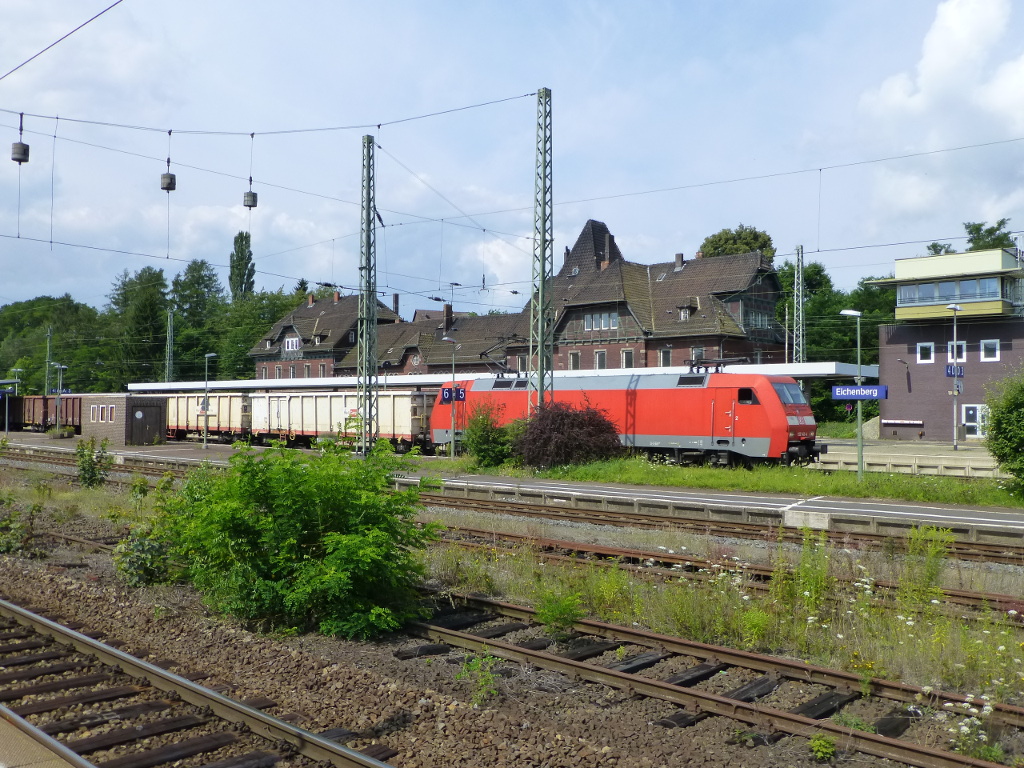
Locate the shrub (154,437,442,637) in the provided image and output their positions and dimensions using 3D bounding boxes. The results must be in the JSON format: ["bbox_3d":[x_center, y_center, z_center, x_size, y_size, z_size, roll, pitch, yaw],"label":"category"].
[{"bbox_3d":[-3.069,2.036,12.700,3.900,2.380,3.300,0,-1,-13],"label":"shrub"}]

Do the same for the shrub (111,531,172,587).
[{"bbox_3d":[-6.053,2.794,14.500,0.950,0.930,0.900,1,-1,-22],"label":"shrub"}]

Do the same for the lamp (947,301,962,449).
[{"bbox_3d":[19.561,-0.290,39.237,0.350,6.450,1.500,-1,-2,39],"label":"lamp"}]

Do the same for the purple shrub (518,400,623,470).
[{"bbox_3d":[2.269,1.957,35.657,4.000,2.750,3.400,-1,-2,39],"label":"purple shrub"}]

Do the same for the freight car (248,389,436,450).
[{"bbox_3d":[-9.437,2.200,50.171,15.700,3.250,3.000,-1,-2,42],"label":"freight car"}]

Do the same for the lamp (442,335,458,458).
[{"bbox_3d":[-2.824,0.646,39.597,0.320,5.506,0.800,-1,-2,39],"label":"lamp"}]

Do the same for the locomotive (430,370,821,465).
[{"bbox_3d":[3.644,1.591,38.317,19.500,3.980,3.000,-1,-2,42],"label":"locomotive"}]

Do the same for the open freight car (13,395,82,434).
[{"bbox_3d":[-38.680,2.778,76.688,15.600,3.250,2.950,-1,-2,42],"label":"open freight car"}]

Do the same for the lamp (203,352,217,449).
[{"bbox_3d":[-16.880,0.954,49.856,0.320,5.344,0.800,-1,-2,41],"label":"lamp"}]

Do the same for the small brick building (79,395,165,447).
[{"bbox_3d":[-24.216,2.236,55.322,5.671,3.022,2.564,-1,-2,39],"label":"small brick building"}]

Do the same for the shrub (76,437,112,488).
[{"bbox_3d":[-14.113,2.709,30.000,1.200,1.780,1.150,1,-1,-25],"label":"shrub"}]

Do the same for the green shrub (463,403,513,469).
[{"bbox_3d":[-0.933,1.925,33.800,1.950,2.480,1.900,0,-1,0],"label":"green shrub"}]

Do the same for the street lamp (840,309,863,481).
[{"bbox_3d":[9.318,0.461,24.438,0.750,5.000,0.300,-1,-2,35],"label":"street lamp"}]

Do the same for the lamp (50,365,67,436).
[{"bbox_3d":[-33.761,1.186,65.544,0.320,5.537,0.800,-1,-2,41],"label":"lamp"}]

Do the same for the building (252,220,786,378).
[{"bbox_3d":[-3.257,-5.258,91.972,60.001,19.200,14.000,-1,-2,39],"label":"building"}]

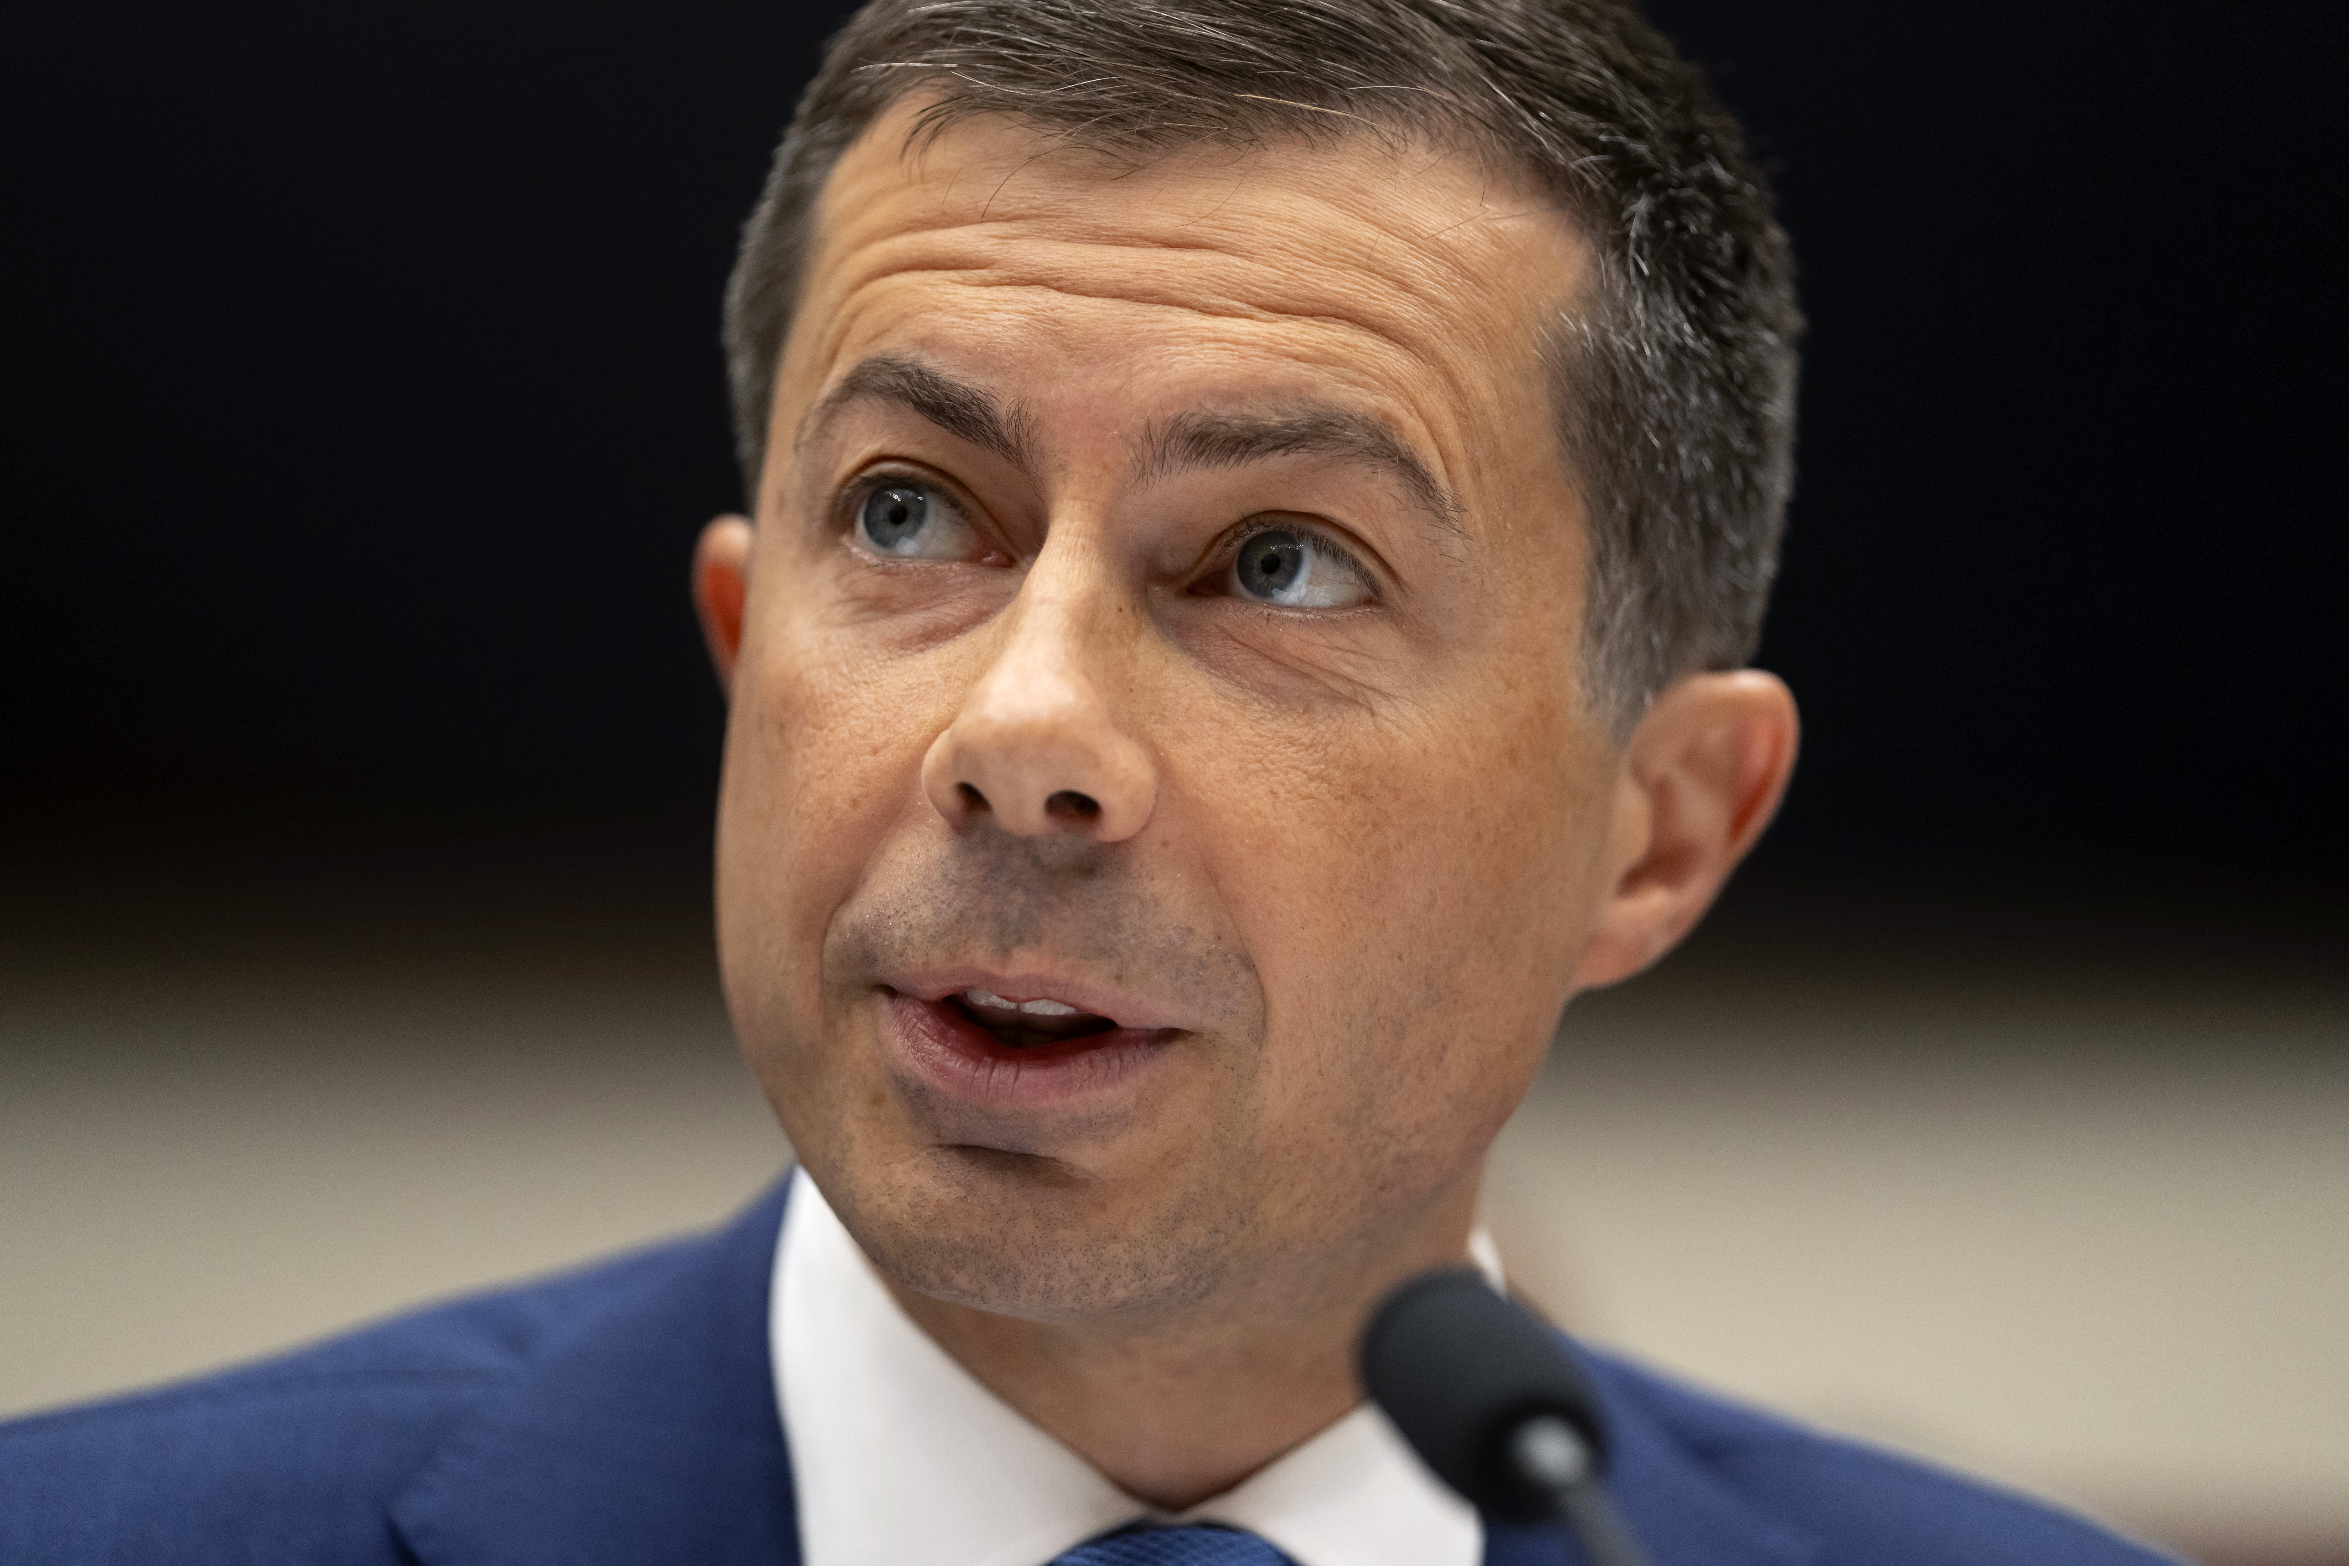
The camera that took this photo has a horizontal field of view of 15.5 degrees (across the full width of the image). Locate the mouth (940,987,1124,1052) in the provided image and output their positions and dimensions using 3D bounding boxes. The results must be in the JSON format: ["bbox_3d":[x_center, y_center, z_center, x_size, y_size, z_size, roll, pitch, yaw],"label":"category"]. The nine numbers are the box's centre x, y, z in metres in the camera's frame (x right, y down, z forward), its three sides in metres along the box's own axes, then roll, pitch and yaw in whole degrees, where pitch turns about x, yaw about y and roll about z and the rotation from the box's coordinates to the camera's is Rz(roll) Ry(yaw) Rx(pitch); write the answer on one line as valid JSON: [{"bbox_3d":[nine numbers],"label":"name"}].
[{"bbox_3d":[-0.023,0.038,1.390,0.030,0.011,0.014,8,-7,18],"label":"mouth"}]

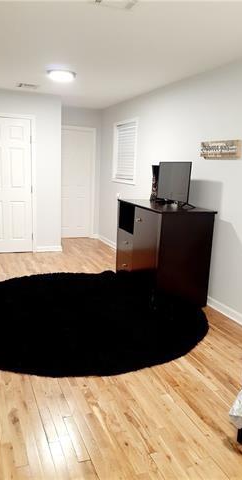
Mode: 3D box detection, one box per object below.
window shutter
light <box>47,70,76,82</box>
[{"bbox_3d":[0.056,-1.362,5.836,0.050,0.880,0.850,-2,12,-22],"label":"window shutter"},{"bbox_3d":[-0.670,-1.831,4.225,0.320,0.080,0.320,-2,12,-22],"label":"light"}]

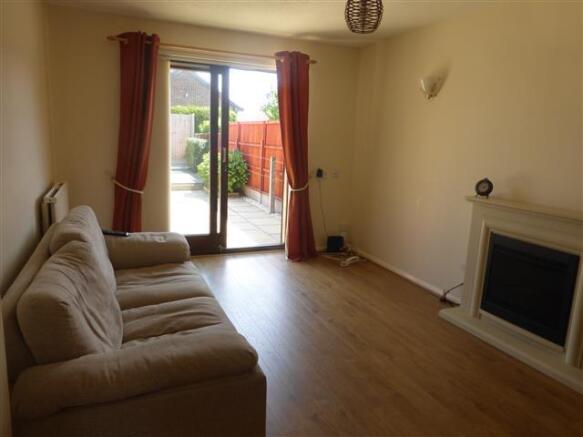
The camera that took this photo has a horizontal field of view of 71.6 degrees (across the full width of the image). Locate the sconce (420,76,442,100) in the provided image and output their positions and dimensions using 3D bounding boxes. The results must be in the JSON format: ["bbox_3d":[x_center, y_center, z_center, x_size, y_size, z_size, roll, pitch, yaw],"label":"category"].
[{"bbox_3d":[1.199,-1.139,3.550,0.121,0.182,0.222,-2,12,-22],"label":"sconce"}]

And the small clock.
[{"bbox_3d":[1.423,-0.225,2.983,0.066,0.151,0.121,-6,13,-36],"label":"small clock"}]

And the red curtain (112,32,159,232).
[{"bbox_3d":[-1.457,-0.576,3.818,0.444,2.212,0.162,-2,12,-22],"label":"red curtain"}]

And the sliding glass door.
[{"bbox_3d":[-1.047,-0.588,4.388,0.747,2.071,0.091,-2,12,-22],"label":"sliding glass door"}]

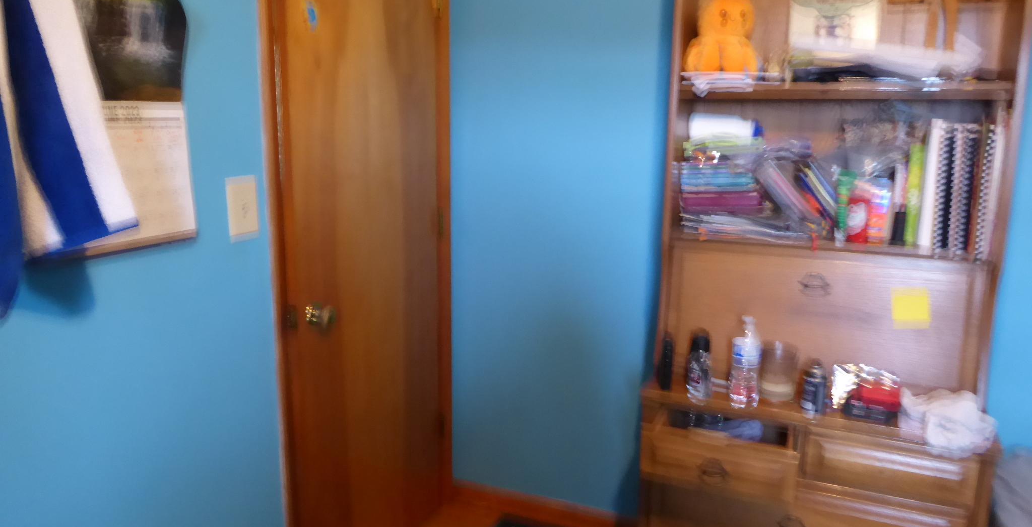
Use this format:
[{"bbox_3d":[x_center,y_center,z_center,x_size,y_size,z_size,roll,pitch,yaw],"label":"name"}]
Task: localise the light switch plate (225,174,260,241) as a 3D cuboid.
[{"bbox_3d":[-0.598,-0.120,1.574,0.012,0.124,0.080,5,12,22],"label":"light switch plate"}]

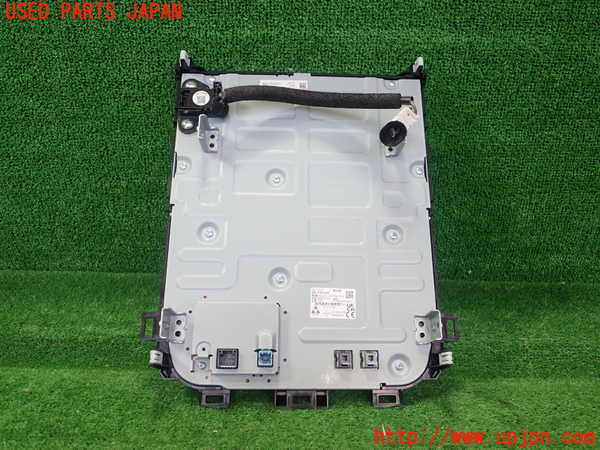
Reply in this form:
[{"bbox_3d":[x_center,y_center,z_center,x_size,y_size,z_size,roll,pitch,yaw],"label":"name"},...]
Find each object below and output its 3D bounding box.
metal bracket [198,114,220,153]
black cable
[{"bbox_3d":[-0.082,-0.081,0.469,0.015,0.024,0.028,1,-16,-2],"label":"metal bracket"},{"bbox_3d":[0.016,-0.118,0.482,0.174,0.019,0.017,1,-19,-2],"label":"black cable"}]

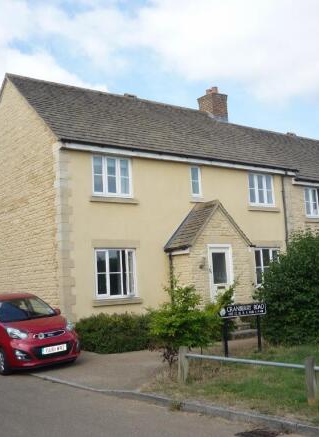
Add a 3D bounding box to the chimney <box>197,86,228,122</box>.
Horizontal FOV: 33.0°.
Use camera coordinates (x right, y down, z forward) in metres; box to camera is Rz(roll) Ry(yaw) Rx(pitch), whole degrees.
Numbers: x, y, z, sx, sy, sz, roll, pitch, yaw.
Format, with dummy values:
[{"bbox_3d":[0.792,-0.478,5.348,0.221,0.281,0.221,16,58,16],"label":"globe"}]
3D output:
[{"bbox_3d":[2.195,-4.635,22.089,0.830,1.530,0.900,2,-8,-36],"label":"chimney"}]

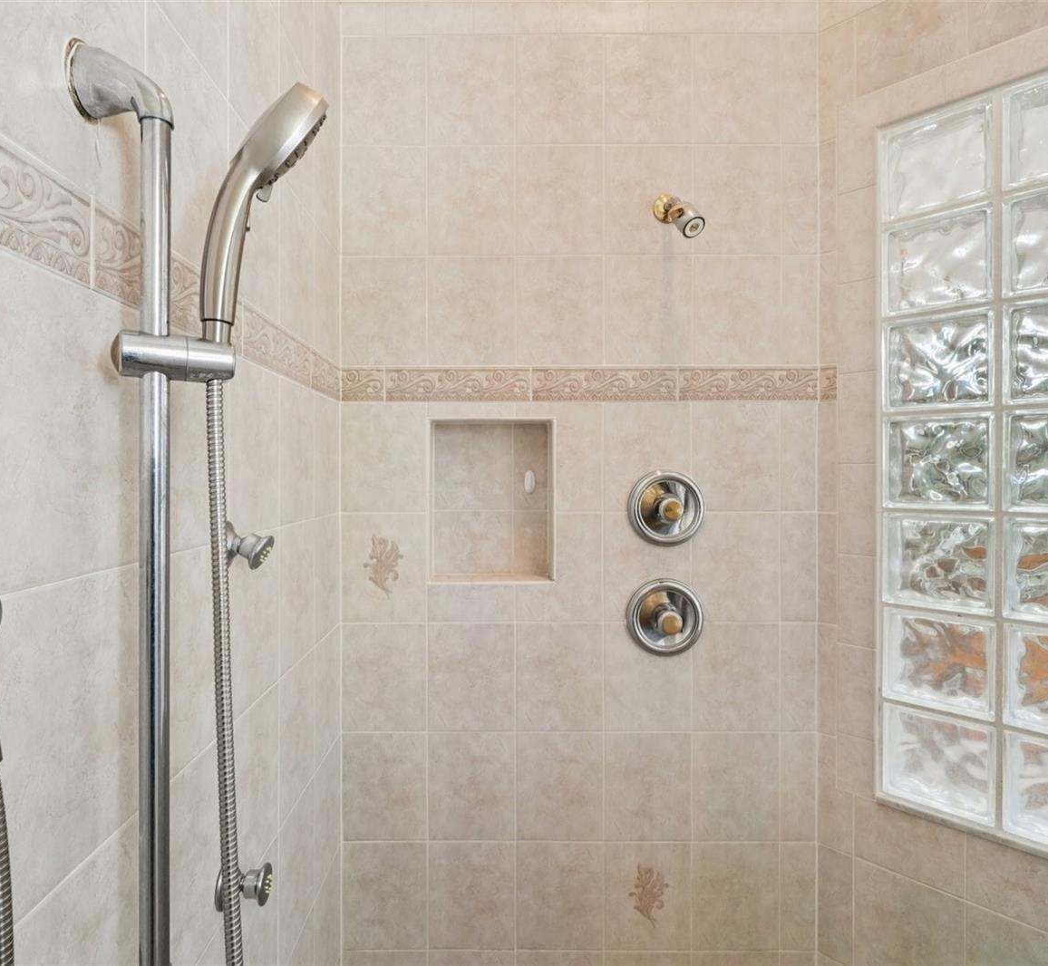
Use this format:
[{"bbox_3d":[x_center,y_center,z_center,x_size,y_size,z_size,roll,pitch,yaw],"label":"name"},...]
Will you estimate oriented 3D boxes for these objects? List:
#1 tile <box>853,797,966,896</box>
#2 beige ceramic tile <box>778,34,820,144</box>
[{"bbox_3d":[0.805,0.761,1.270,0.200,0.133,0.010,0,0,45],"label":"tile"},{"bbox_3d":[0.633,-0.901,1.388,0.082,0.250,0.010,0,0,0],"label":"beige ceramic tile"}]

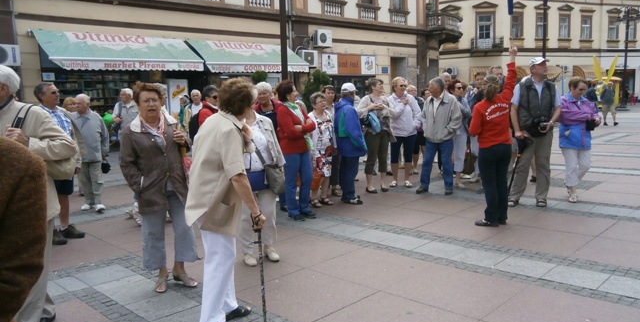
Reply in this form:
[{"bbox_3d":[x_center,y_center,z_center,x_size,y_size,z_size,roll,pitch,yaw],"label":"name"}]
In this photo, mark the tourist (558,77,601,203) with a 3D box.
[{"bbox_3d":[3.495,-0.295,6.435,0.500,1.624,0.400,-2,7,-6],"label":"tourist"}]

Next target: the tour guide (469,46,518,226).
[{"bbox_3d":[1.946,-0.283,5.392,0.500,1.971,0.420,-4,8,-17],"label":"tour guide"}]

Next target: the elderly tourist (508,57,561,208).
[{"bbox_3d":[2.696,-0.359,6.070,0.640,1.850,0.420,-1,7,11],"label":"elderly tourist"}]

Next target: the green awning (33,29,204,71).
[{"bbox_3d":[-5.799,-3.242,14.365,4.454,1.125,1.390,-8,10,-40],"label":"green awning"}]

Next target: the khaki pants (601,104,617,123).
[{"bbox_3d":[12.233,-1.999,20.361,0.520,0.820,0.360,0,8,12],"label":"khaki pants"}]

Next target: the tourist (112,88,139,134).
[{"bbox_3d":[-3.204,-0.364,8.211,0.540,1.730,0.380,-3,8,-12],"label":"tourist"}]

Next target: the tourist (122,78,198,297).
[{"bbox_3d":[-1.288,0.199,3.738,0.560,1.606,0.400,-5,8,-24],"label":"tourist"}]

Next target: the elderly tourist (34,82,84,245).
[{"bbox_3d":[-2.887,0.012,5.237,0.420,1.714,0.500,2,8,24],"label":"elderly tourist"}]

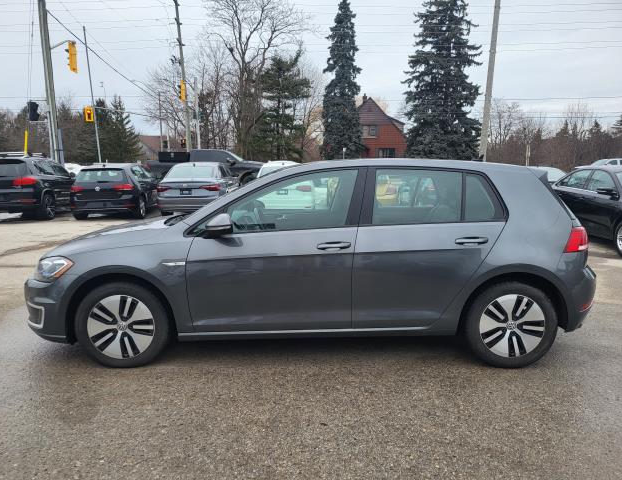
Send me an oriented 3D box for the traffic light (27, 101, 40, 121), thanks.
[{"bbox_3d":[-10.095,-4.678,17.500,0.360,0.680,0.350,0,9,0],"label":"traffic light"}]

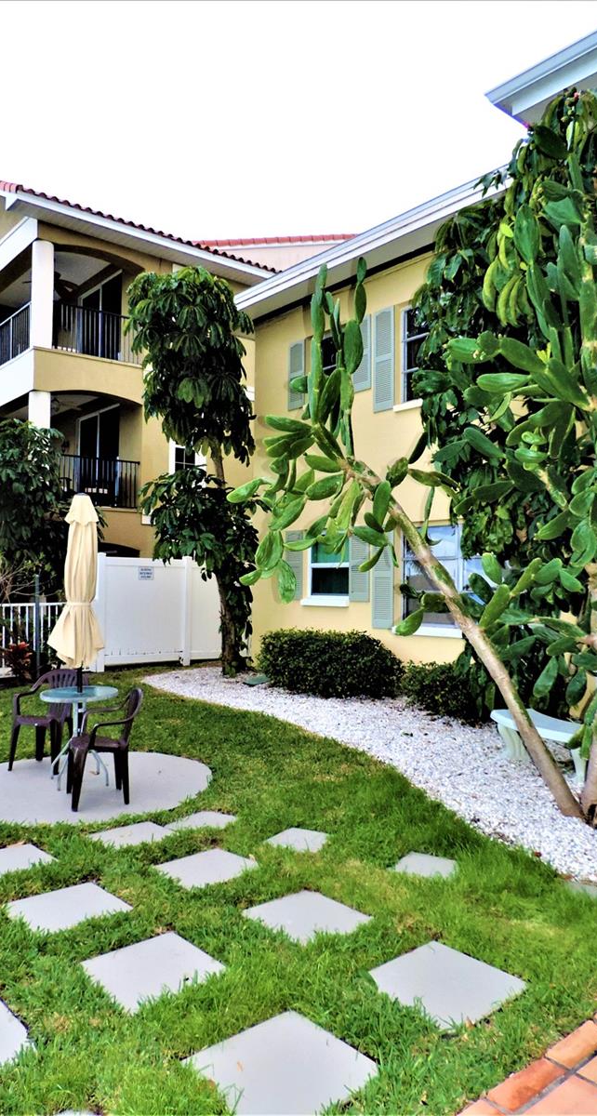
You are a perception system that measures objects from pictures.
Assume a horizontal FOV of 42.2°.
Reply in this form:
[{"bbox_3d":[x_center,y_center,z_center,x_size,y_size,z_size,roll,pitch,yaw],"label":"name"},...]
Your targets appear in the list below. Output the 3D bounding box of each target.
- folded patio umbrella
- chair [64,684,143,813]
[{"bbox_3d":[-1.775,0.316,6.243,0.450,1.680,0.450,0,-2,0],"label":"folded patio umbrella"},{"bbox_3d":[-1.440,1.382,5.759,0.530,0.800,0.560,1,-2,-22],"label":"chair"}]

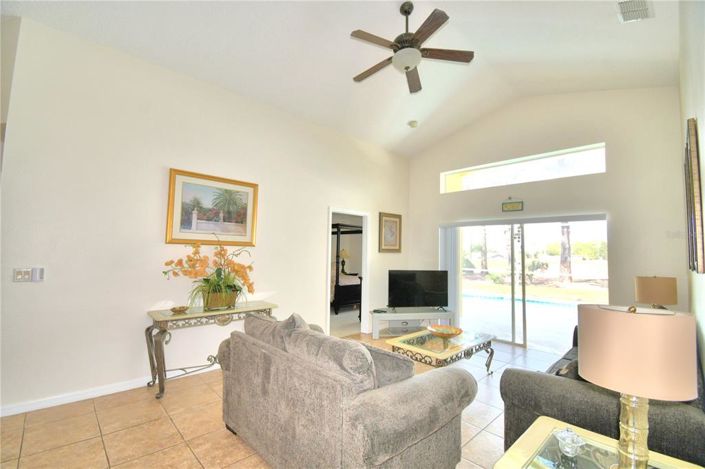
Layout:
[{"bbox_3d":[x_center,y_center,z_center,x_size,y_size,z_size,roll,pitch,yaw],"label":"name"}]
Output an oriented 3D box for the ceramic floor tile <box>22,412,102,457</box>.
[{"bbox_3d":[-2.230,1.528,2.256,0.449,0.012,0.449,4,-5,-42],"label":"ceramic floor tile"}]

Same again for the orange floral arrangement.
[{"bbox_3d":[-1.543,0.454,3.258,0.850,0.760,0.450,6,-6,-43],"label":"orange floral arrangement"}]

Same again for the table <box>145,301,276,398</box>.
[{"bbox_3d":[-1.453,1.229,3.332,1.380,0.735,0.420,6,-6,-43],"label":"table"}]

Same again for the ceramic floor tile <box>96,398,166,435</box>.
[{"bbox_3d":[-1.847,1.518,2.472,0.450,0.010,0.450,6,-6,-43],"label":"ceramic floor tile"}]

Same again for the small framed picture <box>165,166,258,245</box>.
[{"bbox_3d":[-1.628,-0.275,3.510,0.993,0.815,0.040,4,-5,-41],"label":"small framed picture"}]

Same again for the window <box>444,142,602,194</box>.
[{"bbox_3d":[2.728,-1.070,5.125,0.100,0.450,2.570,6,-6,-43],"label":"window"}]

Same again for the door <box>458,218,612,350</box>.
[{"bbox_3d":[2.728,0.824,4.918,0.120,2.020,2.340,6,-6,-43],"label":"door"}]

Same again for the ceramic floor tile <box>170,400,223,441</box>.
[{"bbox_3d":[-1.229,1.565,2.494,0.449,0.012,0.449,4,-5,-42],"label":"ceramic floor tile"}]

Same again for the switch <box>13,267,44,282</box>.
[{"bbox_3d":[-2.787,0.354,2.533,0.180,0.118,0.020,4,-5,-41],"label":"switch"}]

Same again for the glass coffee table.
[{"bbox_3d":[1.058,1.452,3.415,1.270,0.430,0.710,6,-6,-43],"label":"glass coffee table"}]

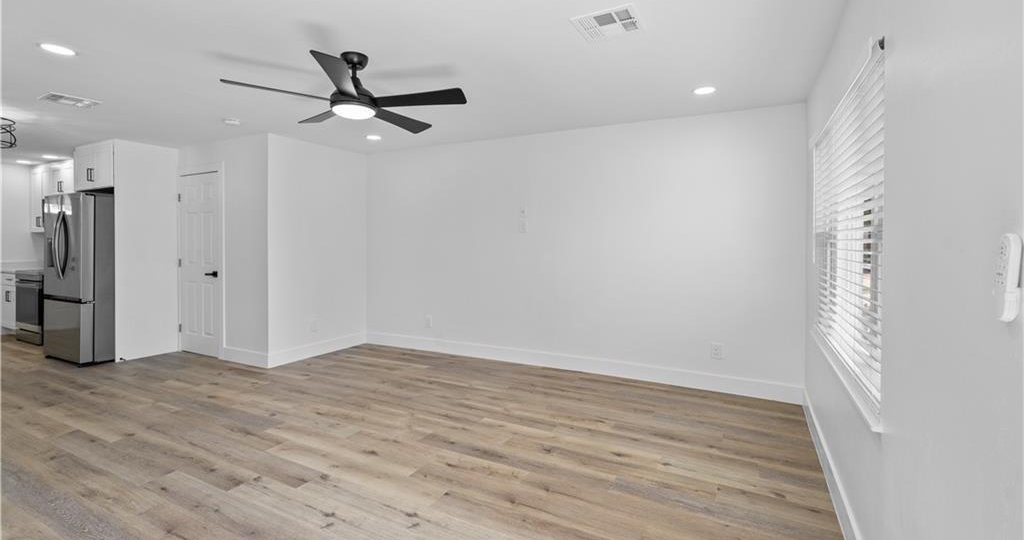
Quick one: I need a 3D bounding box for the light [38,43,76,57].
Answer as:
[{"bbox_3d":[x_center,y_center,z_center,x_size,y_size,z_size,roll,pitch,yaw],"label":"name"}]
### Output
[{"bbox_3d":[-2.622,-1.267,2.628,0.160,0.020,0.160,1,2,28],"label":"light"}]

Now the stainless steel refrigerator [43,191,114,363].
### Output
[{"bbox_3d":[-4.604,0.072,5.188,0.910,1.780,0.890,1,2,28],"label":"stainless steel refrigerator"}]

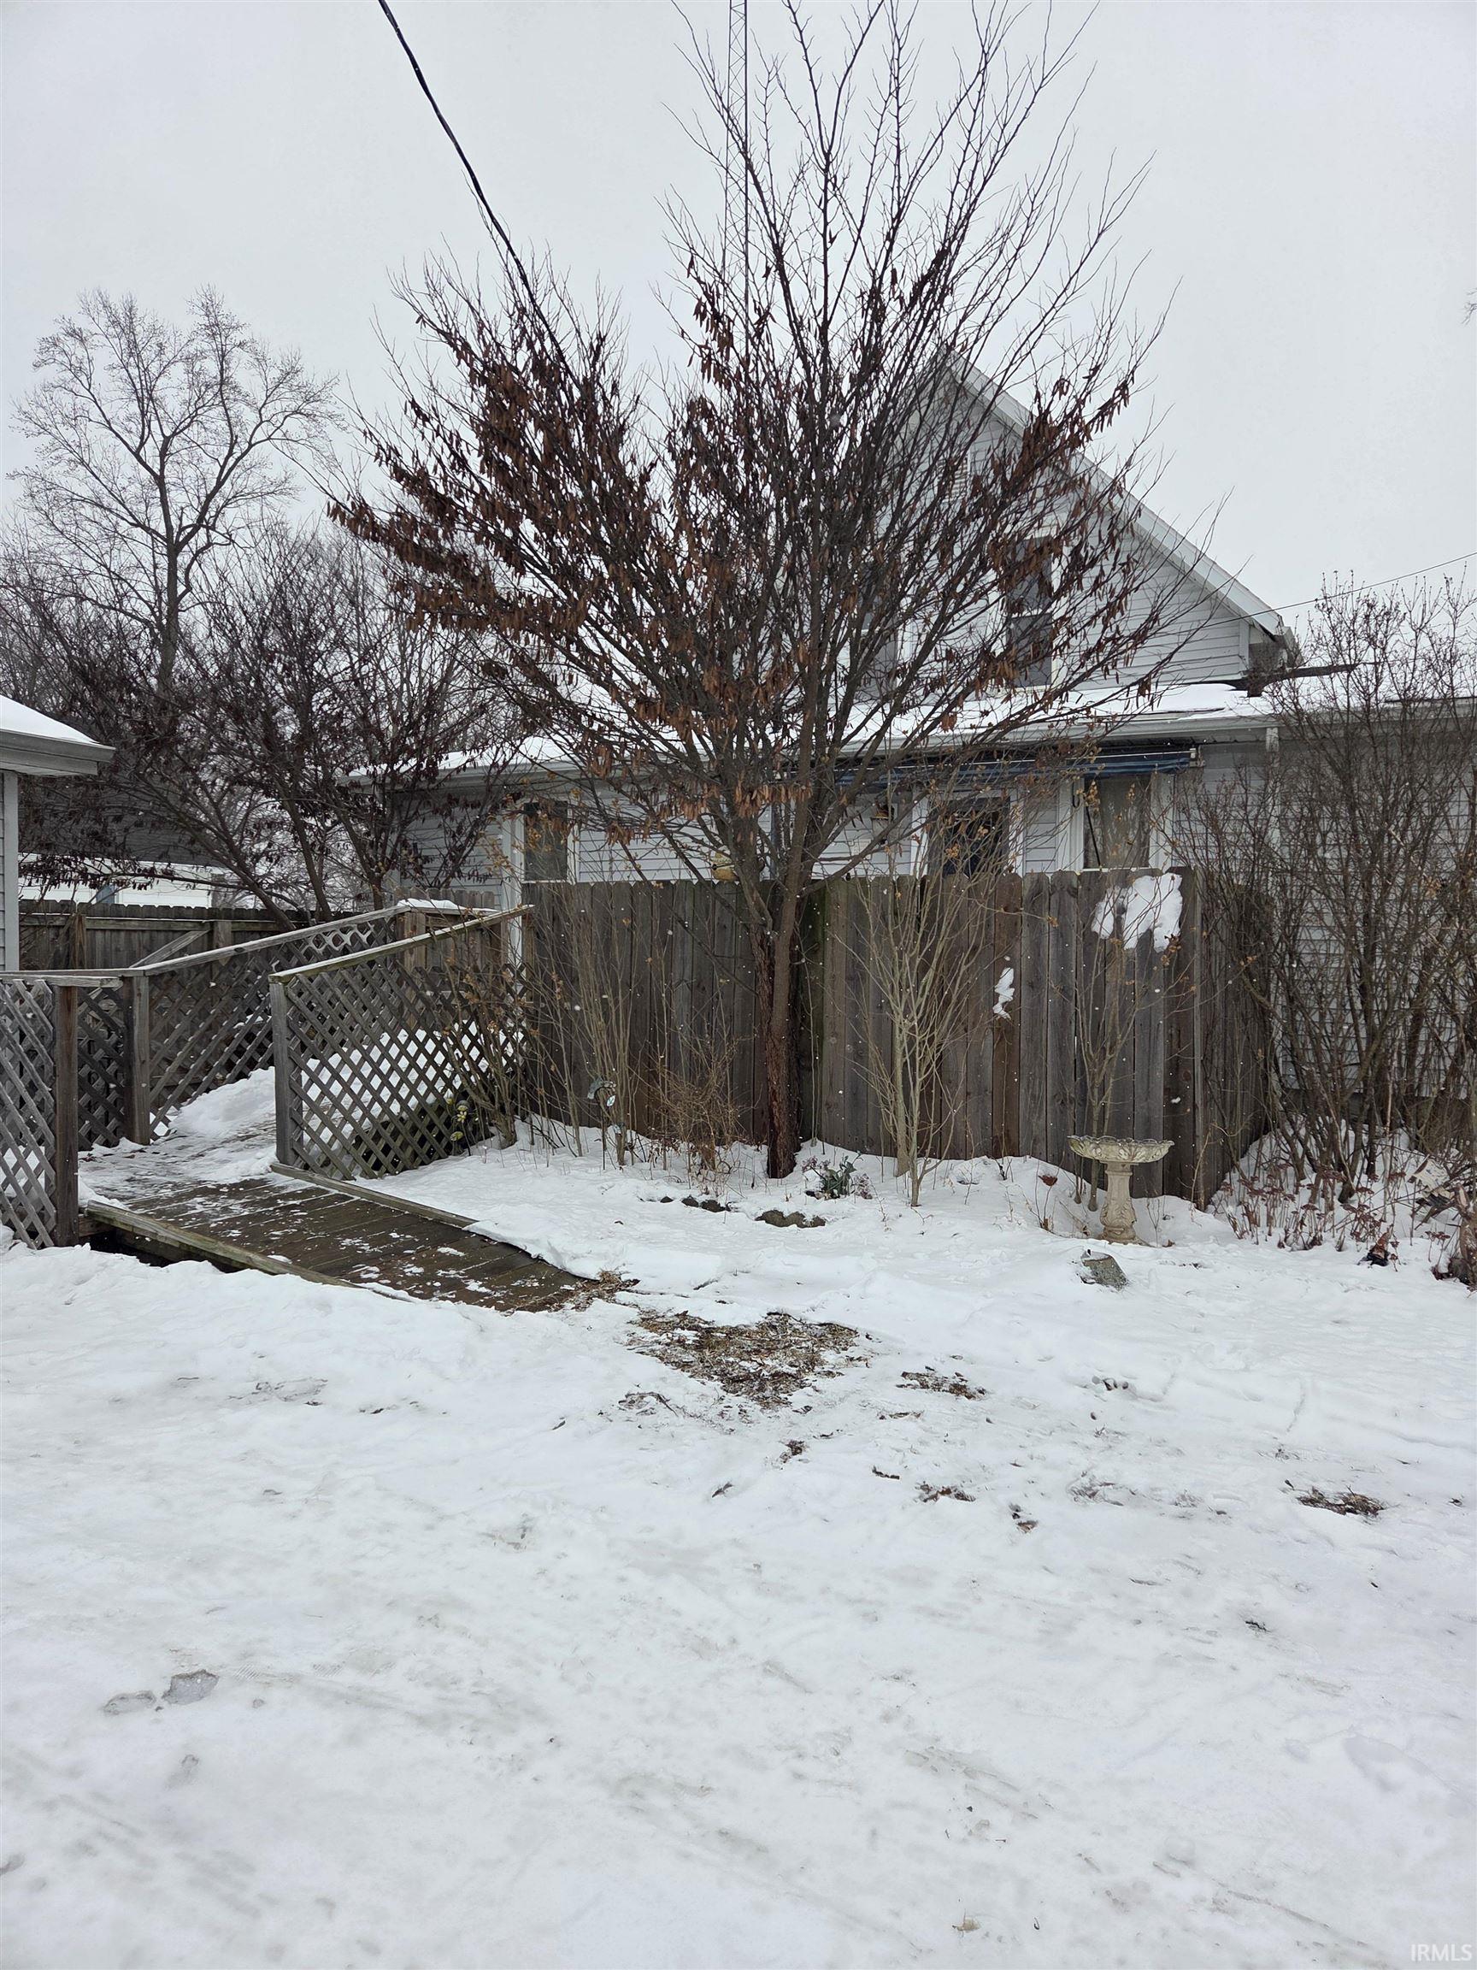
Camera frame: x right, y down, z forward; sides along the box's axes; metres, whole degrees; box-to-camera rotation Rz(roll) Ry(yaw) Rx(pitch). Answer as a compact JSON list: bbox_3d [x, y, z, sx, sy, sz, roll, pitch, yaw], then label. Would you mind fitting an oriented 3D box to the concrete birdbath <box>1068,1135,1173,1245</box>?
[{"bbox_3d":[1.785,0.932,6.156,0.490,0.510,0.490,1,3,26],"label":"concrete birdbath"}]

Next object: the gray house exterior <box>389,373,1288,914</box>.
[{"bbox_3d":[2.263,-3.213,15.397,9.200,8.100,9.000,1,3,26],"label":"gray house exterior"}]

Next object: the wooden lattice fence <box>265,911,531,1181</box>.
[{"bbox_3d":[-1.785,0.294,7.379,0.120,1.500,2.120,1,3,26],"label":"wooden lattice fence"}]

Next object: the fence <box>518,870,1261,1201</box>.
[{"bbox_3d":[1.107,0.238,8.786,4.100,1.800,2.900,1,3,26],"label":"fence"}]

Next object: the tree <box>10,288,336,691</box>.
[{"bbox_3d":[-12.096,-7.295,27.713,7.000,15.200,6.800,1,3,26],"label":"tree"}]

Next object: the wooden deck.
[{"bbox_3d":[-1.648,1.071,5.599,1.900,0.400,1.050,1,3,26],"label":"wooden deck"}]

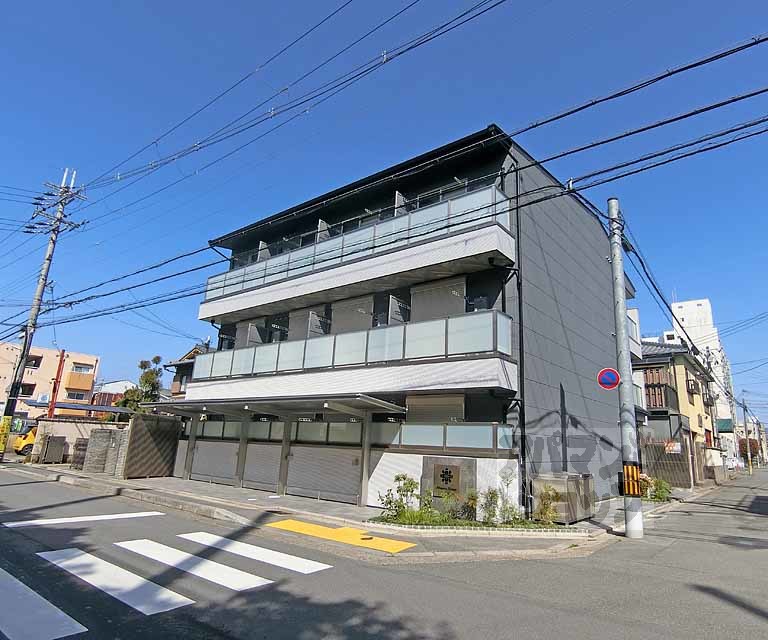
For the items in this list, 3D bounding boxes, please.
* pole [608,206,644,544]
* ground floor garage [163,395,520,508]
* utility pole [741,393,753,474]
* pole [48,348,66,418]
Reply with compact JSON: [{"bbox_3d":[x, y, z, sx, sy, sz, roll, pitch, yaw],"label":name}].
[{"bbox_3d":[5.113,0.655,9.384,0.300,7.310,0.300,-8,-20,40],"label":"pole"},{"bbox_3d":[-2.459,3.802,13.030,12.900,2.650,2.600,-9,-19,35],"label":"ground floor garage"},{"bbox_3d":[35.373,10.928,42.727,0.300,7.900,0.300,-9,-19,35],"label":"utility pole"},{"bbox_3d":[-16.369,4.173,21.761,0.270,5.600,0.270,-9,-19,35],"label":"pole"}]

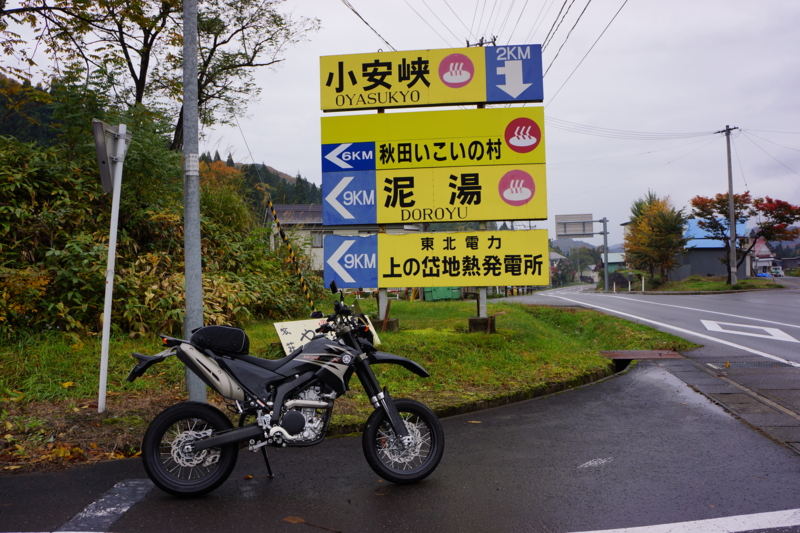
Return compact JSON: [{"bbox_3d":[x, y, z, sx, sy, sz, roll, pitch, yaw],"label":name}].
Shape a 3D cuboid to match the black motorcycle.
[{"bbox_3d":[-0.711,0.821,4.185,2.130,1.330,0.850,-1,-7,-8],"label":"black motorcycle"}]

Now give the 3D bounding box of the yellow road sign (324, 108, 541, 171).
[{"bbox_3d":[0.568,-2.162,10.550,3.770,0.920,0.120,-1,-1,6],"label":"yellow road sign"}]

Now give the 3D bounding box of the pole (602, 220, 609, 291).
[{"bbox_3d":[18.316,-1.026,55.500,0.350,6.600,0.350,-1,-1,0],"label":"pole"}]

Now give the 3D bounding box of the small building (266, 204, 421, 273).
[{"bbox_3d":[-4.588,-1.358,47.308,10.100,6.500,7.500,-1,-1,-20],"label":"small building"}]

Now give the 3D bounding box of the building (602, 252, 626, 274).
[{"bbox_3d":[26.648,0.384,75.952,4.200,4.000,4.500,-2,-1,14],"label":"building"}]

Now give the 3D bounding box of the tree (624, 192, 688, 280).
[{"bbox_3d":[22.265,-2.647,54.000,5.200,7.500,5.000,-2,-1,22],"label":"tree"}]

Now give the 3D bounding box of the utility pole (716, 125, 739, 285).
[{"bbox_3d":[22.246,-4.118,42.000,1.600,10.800,0.400,-2,-2,37],"label":"utility pole"}]

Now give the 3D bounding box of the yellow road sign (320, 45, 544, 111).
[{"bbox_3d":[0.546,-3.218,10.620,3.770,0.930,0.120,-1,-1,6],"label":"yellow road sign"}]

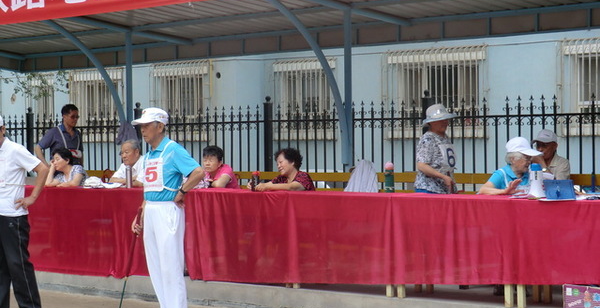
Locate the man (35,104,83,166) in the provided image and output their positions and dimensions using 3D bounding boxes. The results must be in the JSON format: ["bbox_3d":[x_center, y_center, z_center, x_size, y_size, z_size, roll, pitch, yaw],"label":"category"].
[{"bbox_3d":[-2.682,0.272,14.750,0.560,1.680,0.380,-1,0,-36],"label":"man"}]

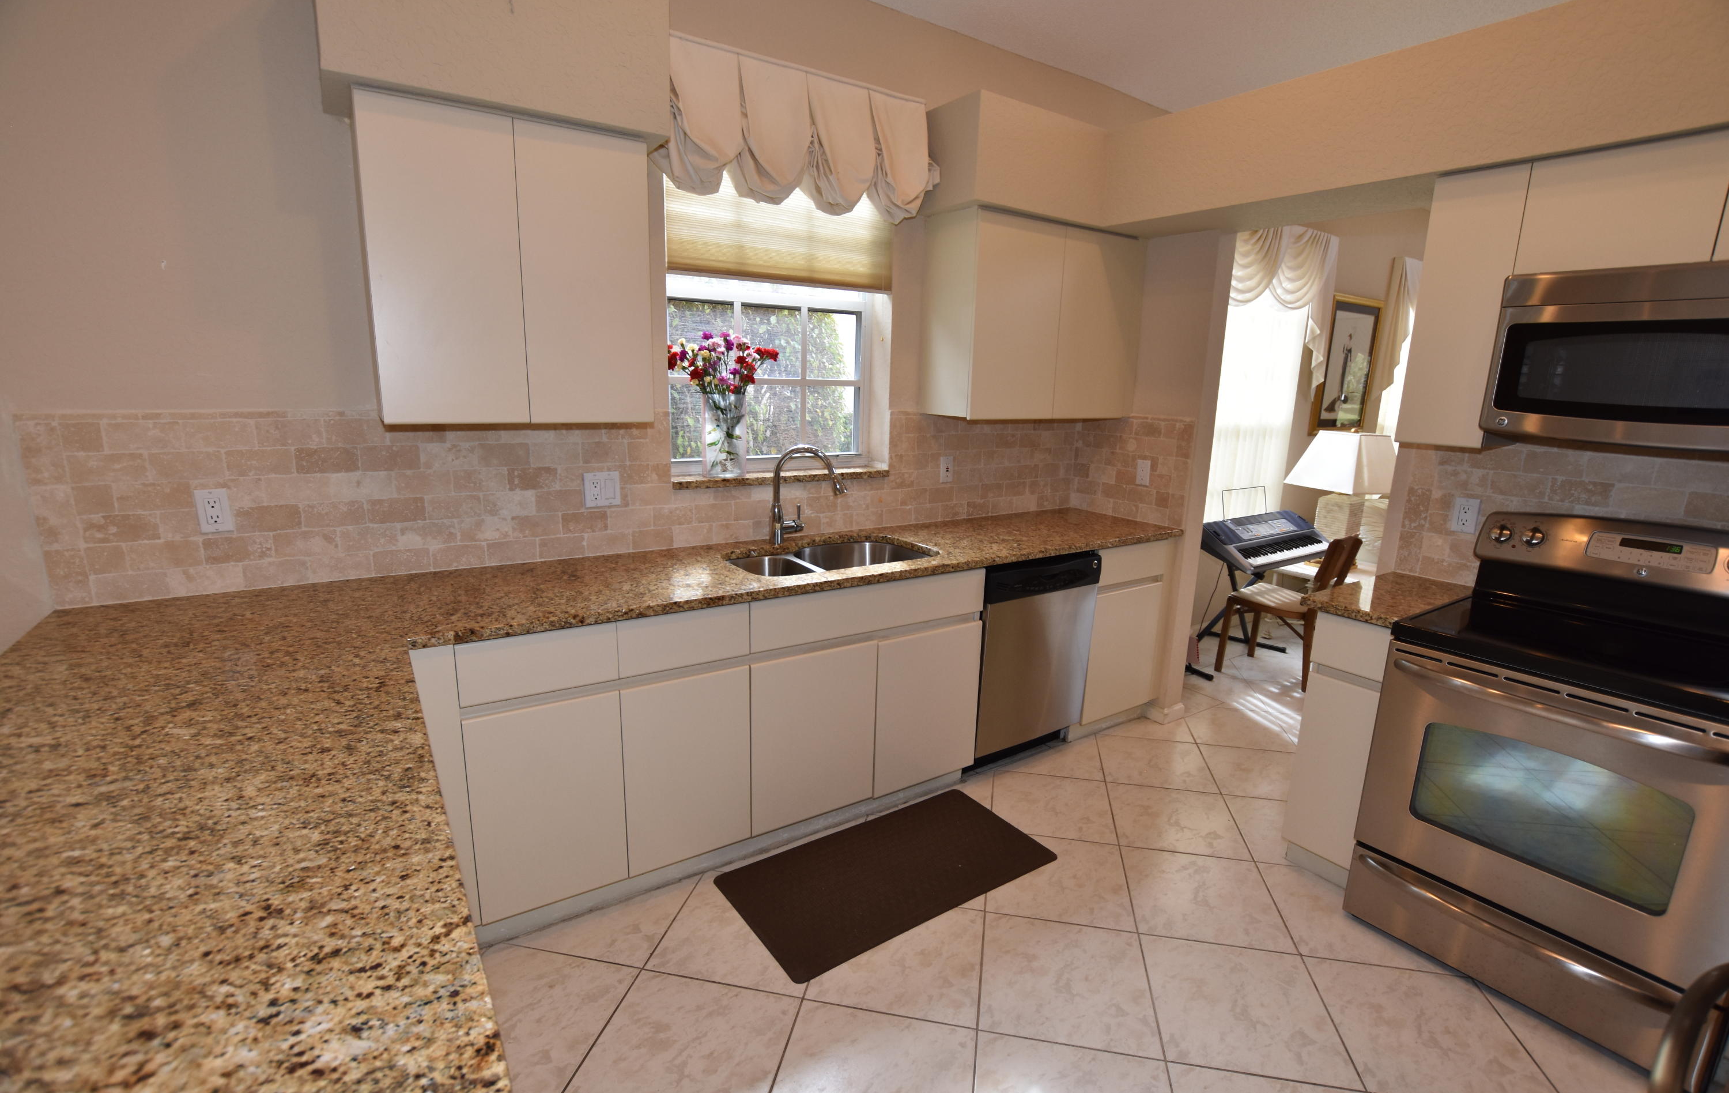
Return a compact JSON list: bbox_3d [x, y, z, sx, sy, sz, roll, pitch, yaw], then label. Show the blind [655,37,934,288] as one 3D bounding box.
[{"bbox_3d":[-0.220,-1.279,2.536,1.070,0.660,0.130,-6,15,-32],"label":"blind"}]

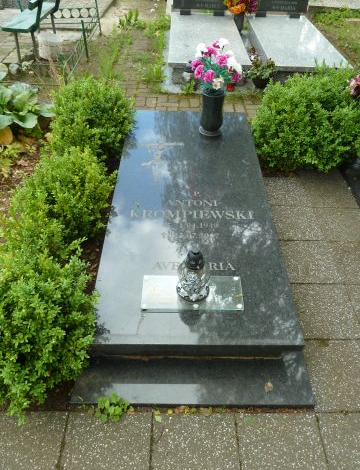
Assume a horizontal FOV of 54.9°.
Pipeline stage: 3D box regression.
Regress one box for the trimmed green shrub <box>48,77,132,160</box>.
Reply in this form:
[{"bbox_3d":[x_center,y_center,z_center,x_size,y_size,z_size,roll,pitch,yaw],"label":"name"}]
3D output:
[{"bbox_3d":[-0.577,-0.760,2.318,0.541,0.559,0.541,0,47,0],"label":"trimmed green shrub"}]

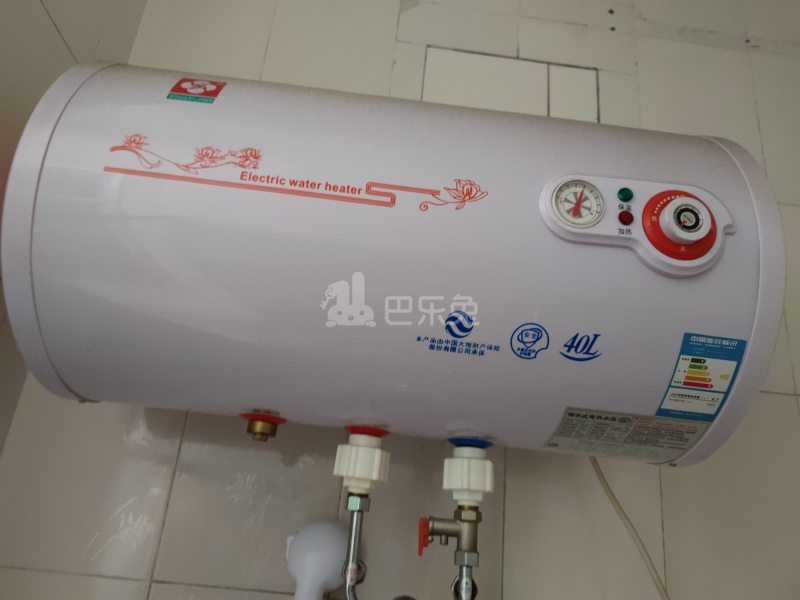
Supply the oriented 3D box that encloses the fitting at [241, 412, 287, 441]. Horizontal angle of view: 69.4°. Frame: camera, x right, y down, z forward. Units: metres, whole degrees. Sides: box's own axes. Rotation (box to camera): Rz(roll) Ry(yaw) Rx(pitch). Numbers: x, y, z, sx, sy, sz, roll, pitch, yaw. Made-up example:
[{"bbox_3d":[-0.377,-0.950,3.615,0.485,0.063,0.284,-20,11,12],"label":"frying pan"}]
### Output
[{"bbox_3d":[-0.130,0.122,0.547,0.044,0.023,0.042,7,-19,-2],"label":"fitting"}]

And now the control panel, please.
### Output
[{"bbox_3d":[0.186,-0.061,0.446,0.155,0.076,0.027,7,-19,-2],"label":"control panel"}]

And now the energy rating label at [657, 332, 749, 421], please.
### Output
[{"bbox_3d":[0.242,0.065,0.465,0.050,0.079,0.005,7,24,-2],"label":"energy rating label"}]

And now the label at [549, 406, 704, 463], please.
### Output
[{"bbox_3d":[0.198,0.124,0.516,0.125,0.006,0.084,7,-37,-2],"label":"label"}]

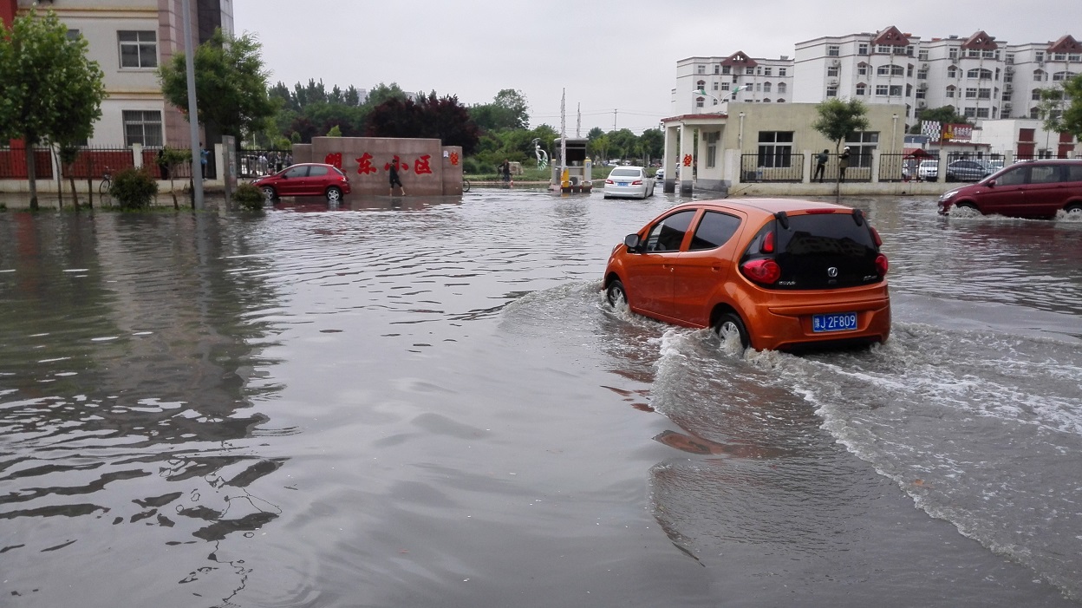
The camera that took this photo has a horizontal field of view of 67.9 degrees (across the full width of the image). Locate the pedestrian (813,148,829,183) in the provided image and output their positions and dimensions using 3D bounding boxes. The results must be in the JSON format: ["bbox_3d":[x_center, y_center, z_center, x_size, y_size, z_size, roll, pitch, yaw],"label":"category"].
[{"bbox_3d":[12.387,-6.114,35.469,0.620,1.520,0.450,0,10,0],"label":"pedestrian"}]

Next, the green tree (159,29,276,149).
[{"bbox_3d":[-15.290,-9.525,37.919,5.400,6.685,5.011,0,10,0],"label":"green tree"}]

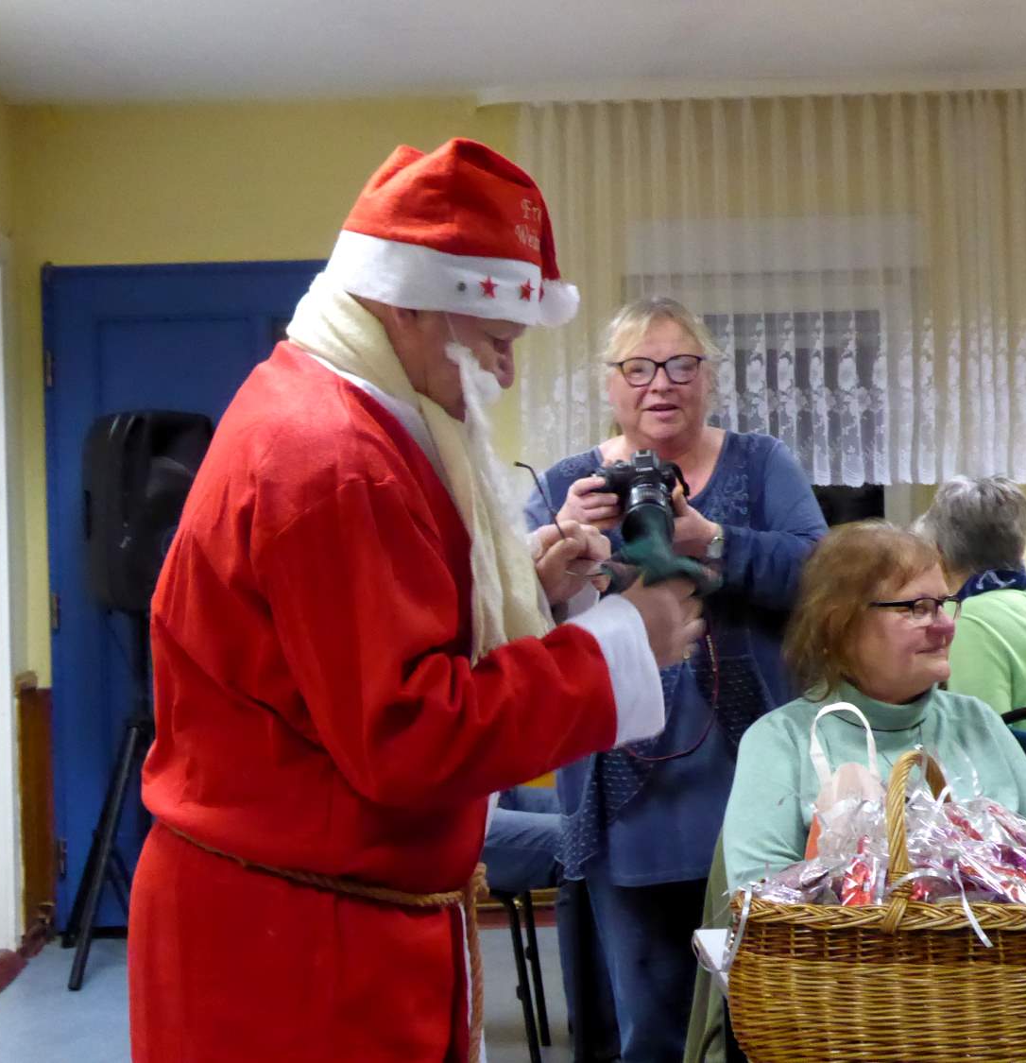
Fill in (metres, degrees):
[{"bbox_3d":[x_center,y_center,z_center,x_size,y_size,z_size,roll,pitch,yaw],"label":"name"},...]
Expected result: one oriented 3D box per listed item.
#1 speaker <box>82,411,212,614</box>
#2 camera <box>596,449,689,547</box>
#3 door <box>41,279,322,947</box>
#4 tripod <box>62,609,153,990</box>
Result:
[{"bbox_3d":[-1.064,-0.056,6.784,0.320,0.590,0.360,-1,0,41],"label":"speaker"},{"bbox_3d":[0.183,-0.050,3.433,0.135,0.102,0.175,-1,36,2],"label":"camera"},{"bbox_3d":[-0.919,0.199,7.253,1.040,2.060,0.070,-1,0,-1],"label":"door"},{"bbox_3d":[-0.990,0.741,6.790,0.720,1.039,0.700,-1,0,-1],"label":"tripod"}]

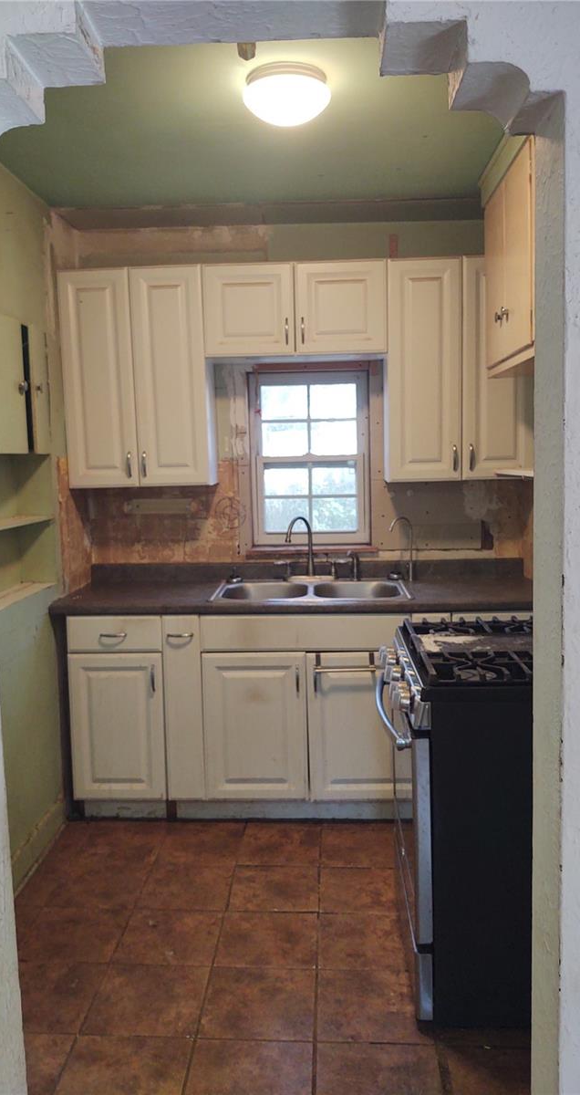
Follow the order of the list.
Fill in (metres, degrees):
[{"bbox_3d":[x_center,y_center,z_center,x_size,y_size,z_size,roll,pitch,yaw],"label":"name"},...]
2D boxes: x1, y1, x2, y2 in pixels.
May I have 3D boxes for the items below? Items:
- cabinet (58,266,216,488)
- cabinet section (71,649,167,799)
[{"bbox_3d":[-0.650,-0.731,3.760,0.609,0.911,0.310,-1,7,3],"label":"cabinet"},{"bbox_3d":[-0.673,0.684,3.685,0.377,0.606,0.560,-1,7,3],"label":"cabinet section"}]

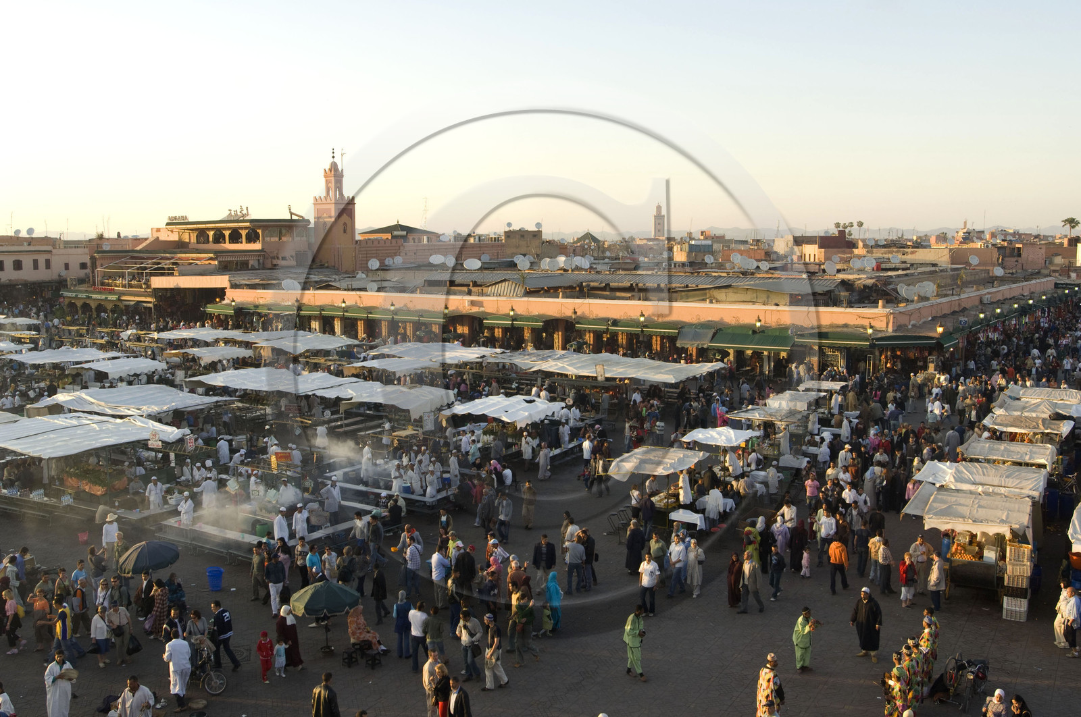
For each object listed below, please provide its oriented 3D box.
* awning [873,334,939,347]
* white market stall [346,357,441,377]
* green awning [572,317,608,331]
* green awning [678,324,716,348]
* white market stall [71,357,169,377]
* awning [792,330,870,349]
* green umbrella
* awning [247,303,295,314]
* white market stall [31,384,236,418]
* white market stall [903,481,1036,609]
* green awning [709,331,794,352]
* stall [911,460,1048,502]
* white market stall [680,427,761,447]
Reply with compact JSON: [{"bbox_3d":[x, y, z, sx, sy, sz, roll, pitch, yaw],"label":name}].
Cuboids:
[{"bbox_3d":[26.148,-1.286,77.200,4.900,0.950,1.100,-1,6,-12],"label":"awning"},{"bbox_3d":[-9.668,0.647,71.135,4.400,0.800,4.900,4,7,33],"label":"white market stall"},{"bbox_3d":[4.322,-2.729,86.096,2.950,0.950,0.950,4,8,35],"label":"green awning"},{"bbox_3d":[12.388,-1.680,85.289,3.050,1.500,1.400,4,7,33],"label":"green awning"},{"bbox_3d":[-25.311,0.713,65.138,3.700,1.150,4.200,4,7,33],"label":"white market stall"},{"bbox_3d":[21.548,-1.436,79.509,5.600,1.050,1.100,4,7,33],"label":"awning"},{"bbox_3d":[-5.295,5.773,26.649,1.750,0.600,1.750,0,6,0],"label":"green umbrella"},{"bbox_3d":[-28.030,-5.063,112.297,6.700,0.950,0.900,4,7,33],"label":"awning"},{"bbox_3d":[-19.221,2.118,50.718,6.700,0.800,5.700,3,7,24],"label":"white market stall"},{"bbox_3d":[12.242,5.442,31.020,3.050,2.650,2.300,4,7,33],"label":"white market stall"},{"bbox_3d":[16.243,-1.183,82.772,6.600,1.250,1.400,4,7,33],"label":"green awning"},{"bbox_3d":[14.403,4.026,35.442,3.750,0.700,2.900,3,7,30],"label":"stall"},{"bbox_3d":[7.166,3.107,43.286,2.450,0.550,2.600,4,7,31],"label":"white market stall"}]

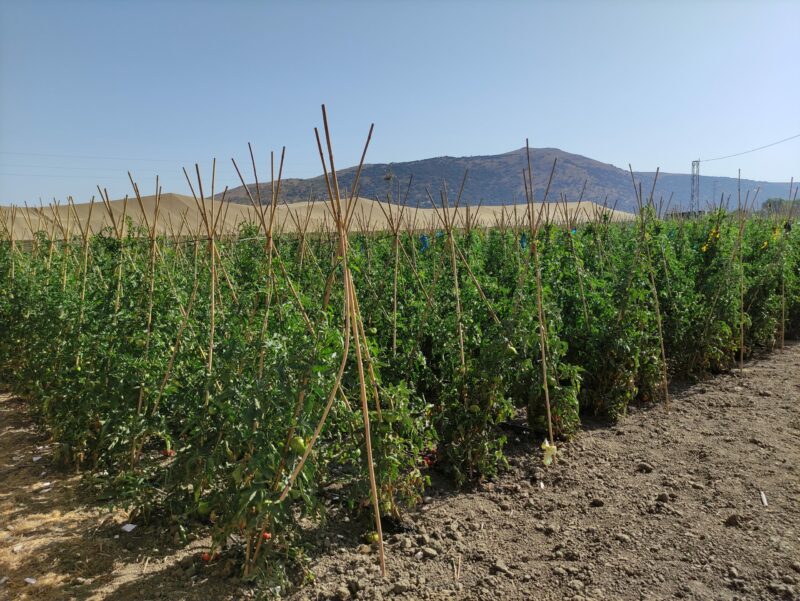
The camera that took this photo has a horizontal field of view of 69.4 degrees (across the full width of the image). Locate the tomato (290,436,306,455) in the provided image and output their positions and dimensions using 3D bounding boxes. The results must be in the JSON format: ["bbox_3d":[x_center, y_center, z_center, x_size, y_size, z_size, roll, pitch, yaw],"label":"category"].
[{"bbox_3d":[-0.438,0.629,2.500,0.070,0.070,0.070,-2,8,0],"label":"tomato"}]

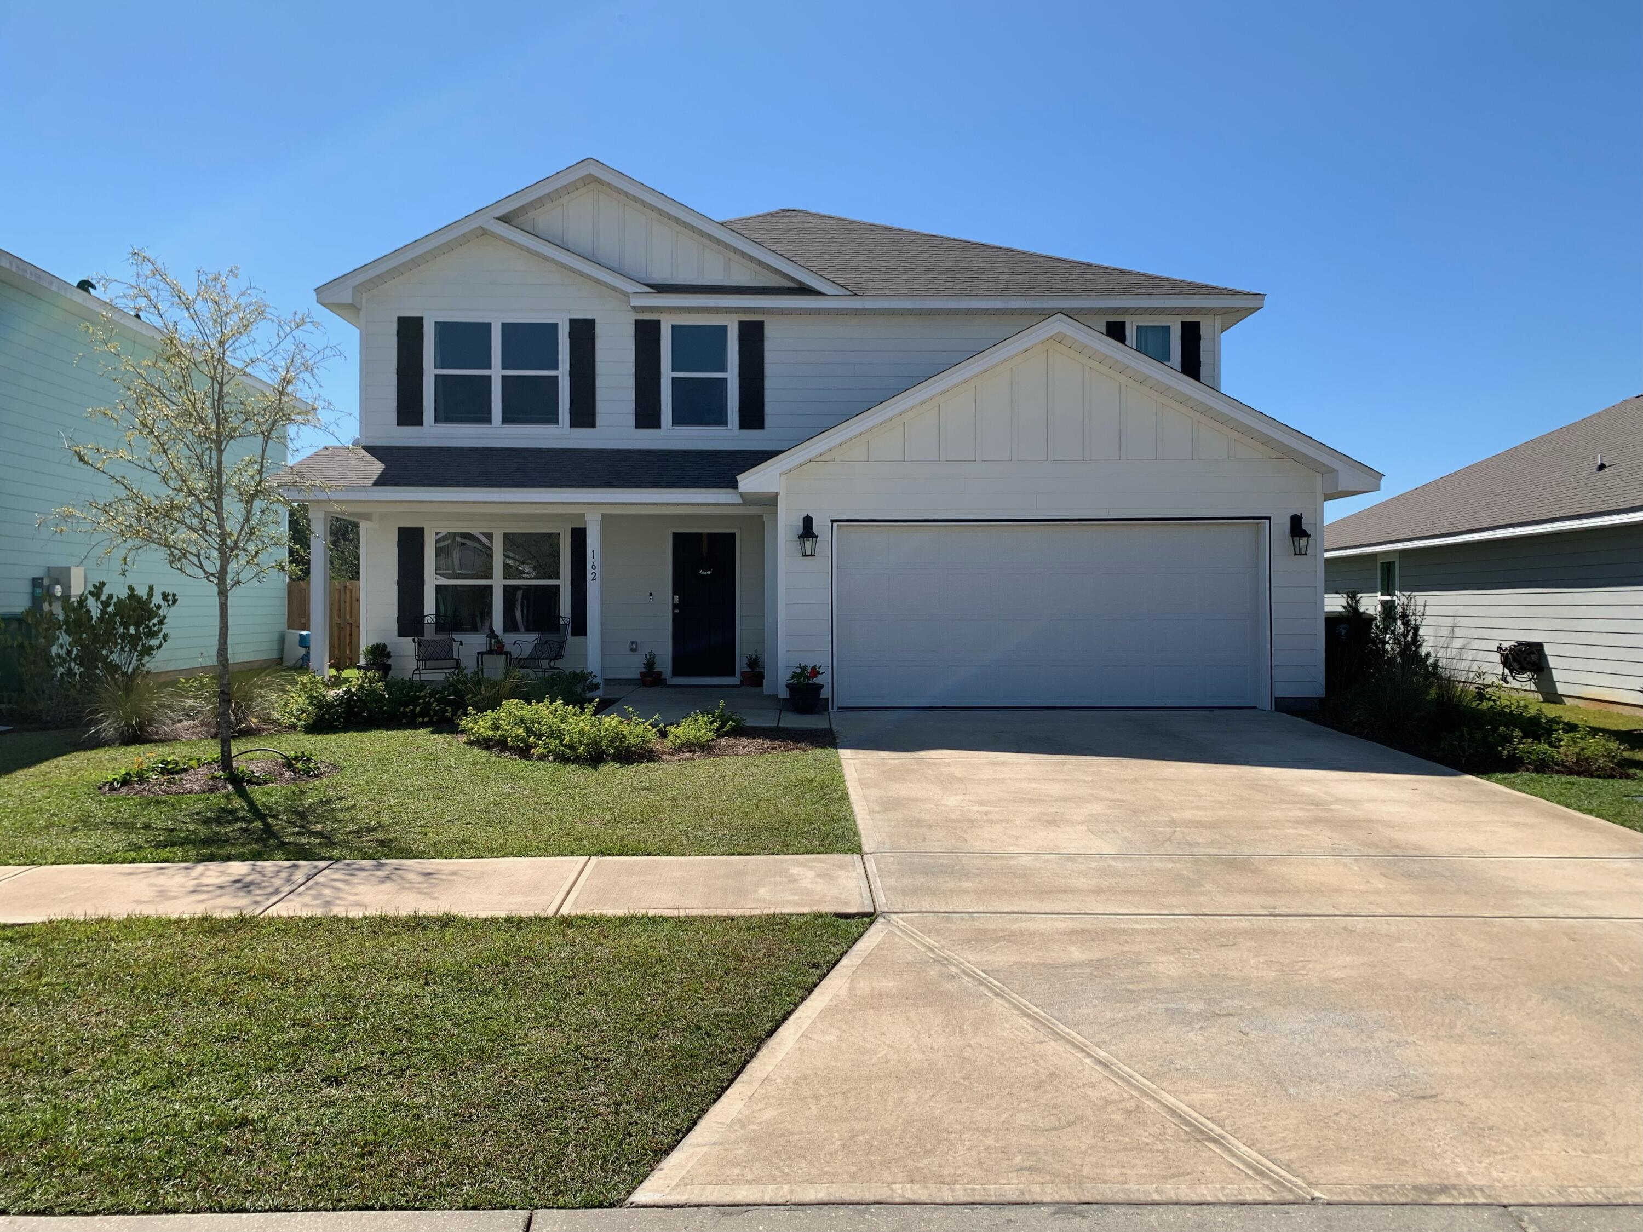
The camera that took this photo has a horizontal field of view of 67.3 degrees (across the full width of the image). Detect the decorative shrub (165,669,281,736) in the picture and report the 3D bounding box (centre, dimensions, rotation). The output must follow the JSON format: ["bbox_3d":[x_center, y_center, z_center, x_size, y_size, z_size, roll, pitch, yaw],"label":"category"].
[{"bbox_3d":[-5.949,0.864,12.300,1.139,0.691,1.000,0,0,0],"label":"decorative shrub"}]

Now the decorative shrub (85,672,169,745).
[{"bbox_3d":[-6.725,0.895,11.950,0.808,0.708,0.820,0,0,0],"label":"decorative shrub"}]

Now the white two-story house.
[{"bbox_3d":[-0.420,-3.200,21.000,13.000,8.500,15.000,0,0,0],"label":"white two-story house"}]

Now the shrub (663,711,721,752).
[{"bbox_3d":[-1.182,1.053,11.250,0.527,0.363,0.500,0,0,0],"label":"shrub"}]

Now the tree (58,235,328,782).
[{"bbox_3d":[-5.209,-0.865,10.200,2.323,4.329,2.200,0,0,0],"label":"tree"}]

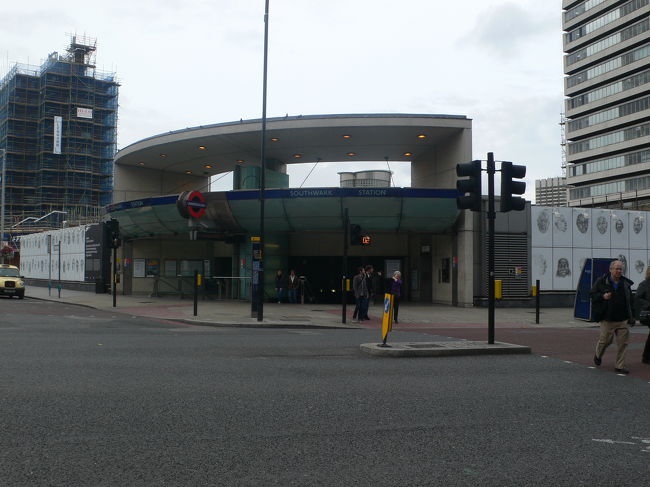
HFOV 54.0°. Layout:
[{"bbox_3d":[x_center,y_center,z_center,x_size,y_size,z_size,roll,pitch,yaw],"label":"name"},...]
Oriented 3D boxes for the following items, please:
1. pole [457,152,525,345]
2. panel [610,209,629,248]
[{"bbox_3d":[3.475,0.088,13.311,1.420,4.000,0.360,0,-3,6],"label":"pole"},{"bbox_3d":[14.482,-0.684,31.364,1.170,1.913,0.060,2,-3,-20],"label":"panel"}]

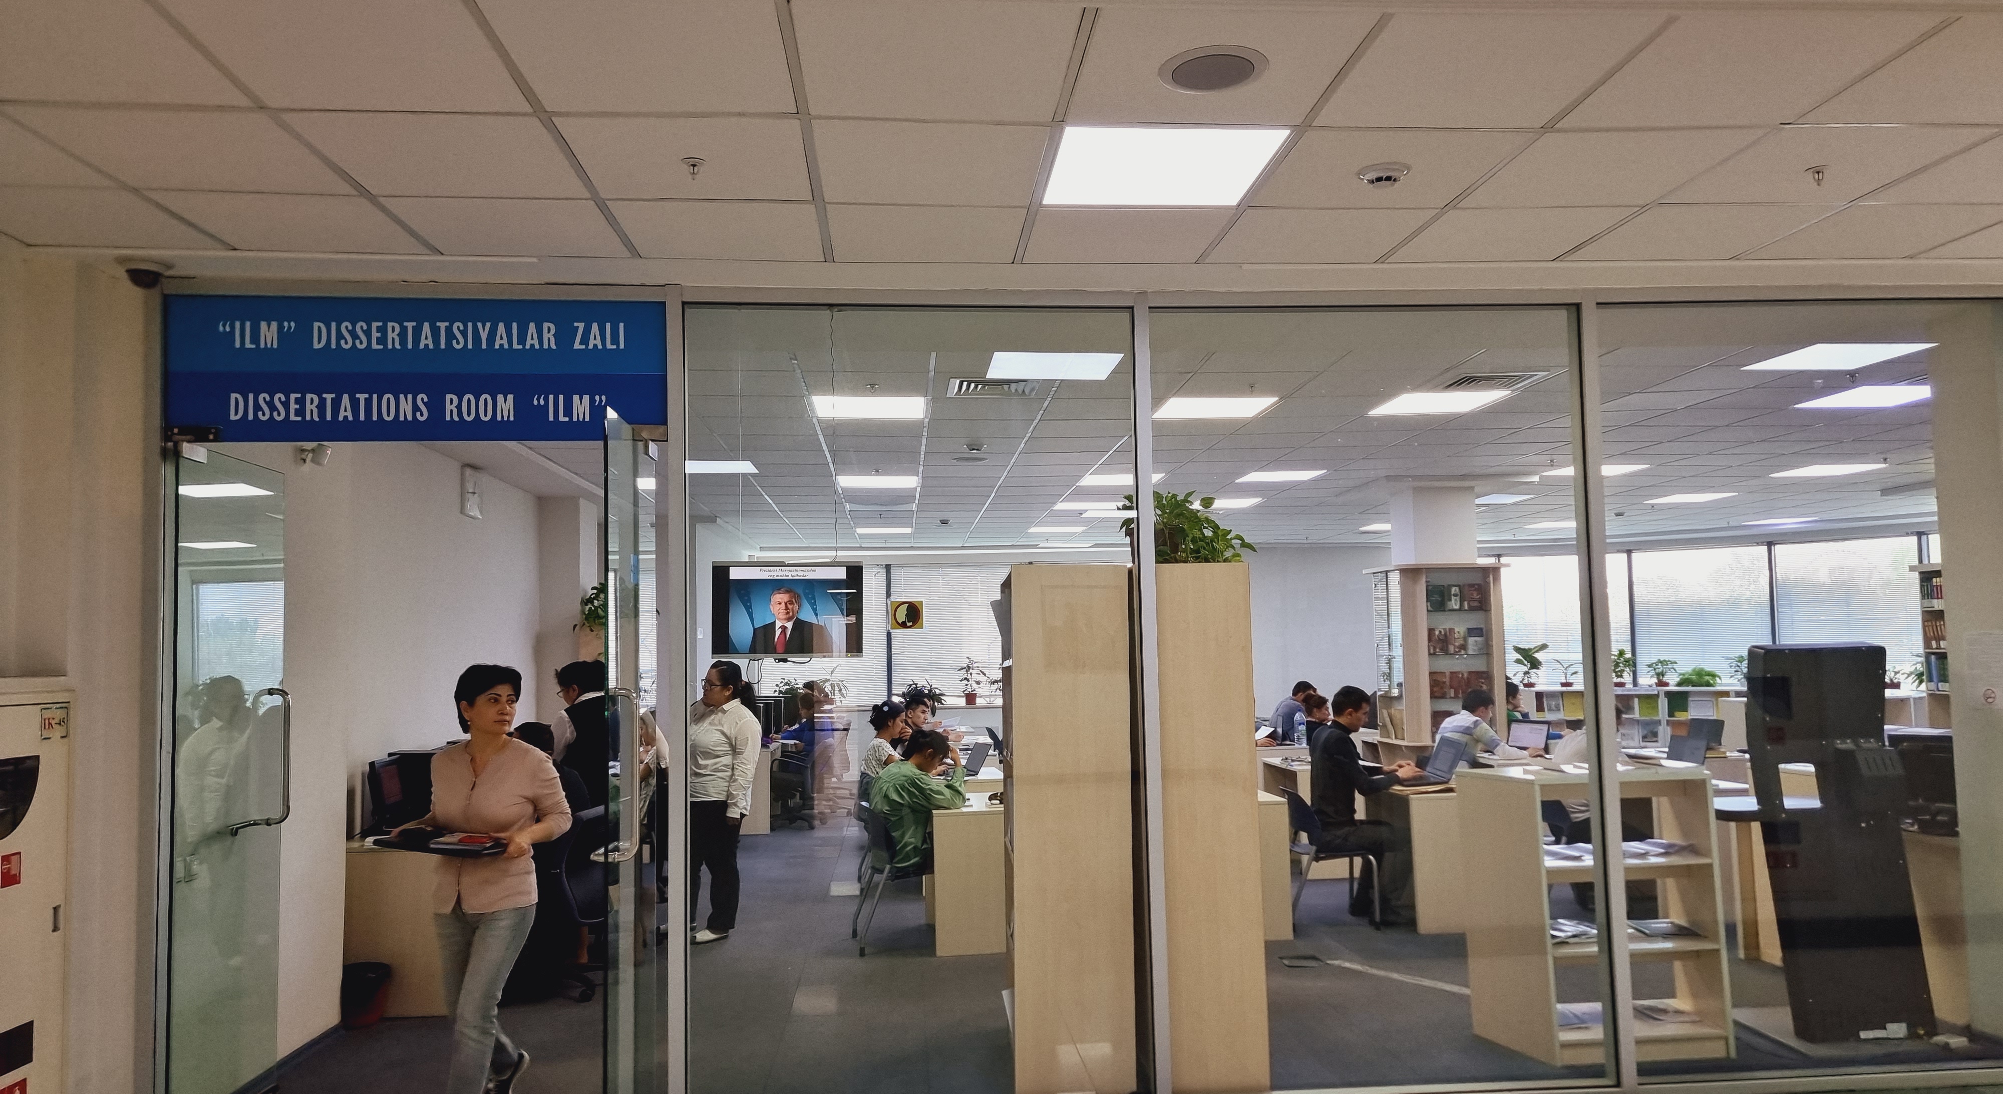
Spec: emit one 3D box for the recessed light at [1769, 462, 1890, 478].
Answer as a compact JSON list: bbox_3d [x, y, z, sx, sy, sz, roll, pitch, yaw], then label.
[{"bbox_3d":[6.314,-0.605,10.626,0.590,0.040,0.590,-1,-4,-4],"label":"recessed light"}]

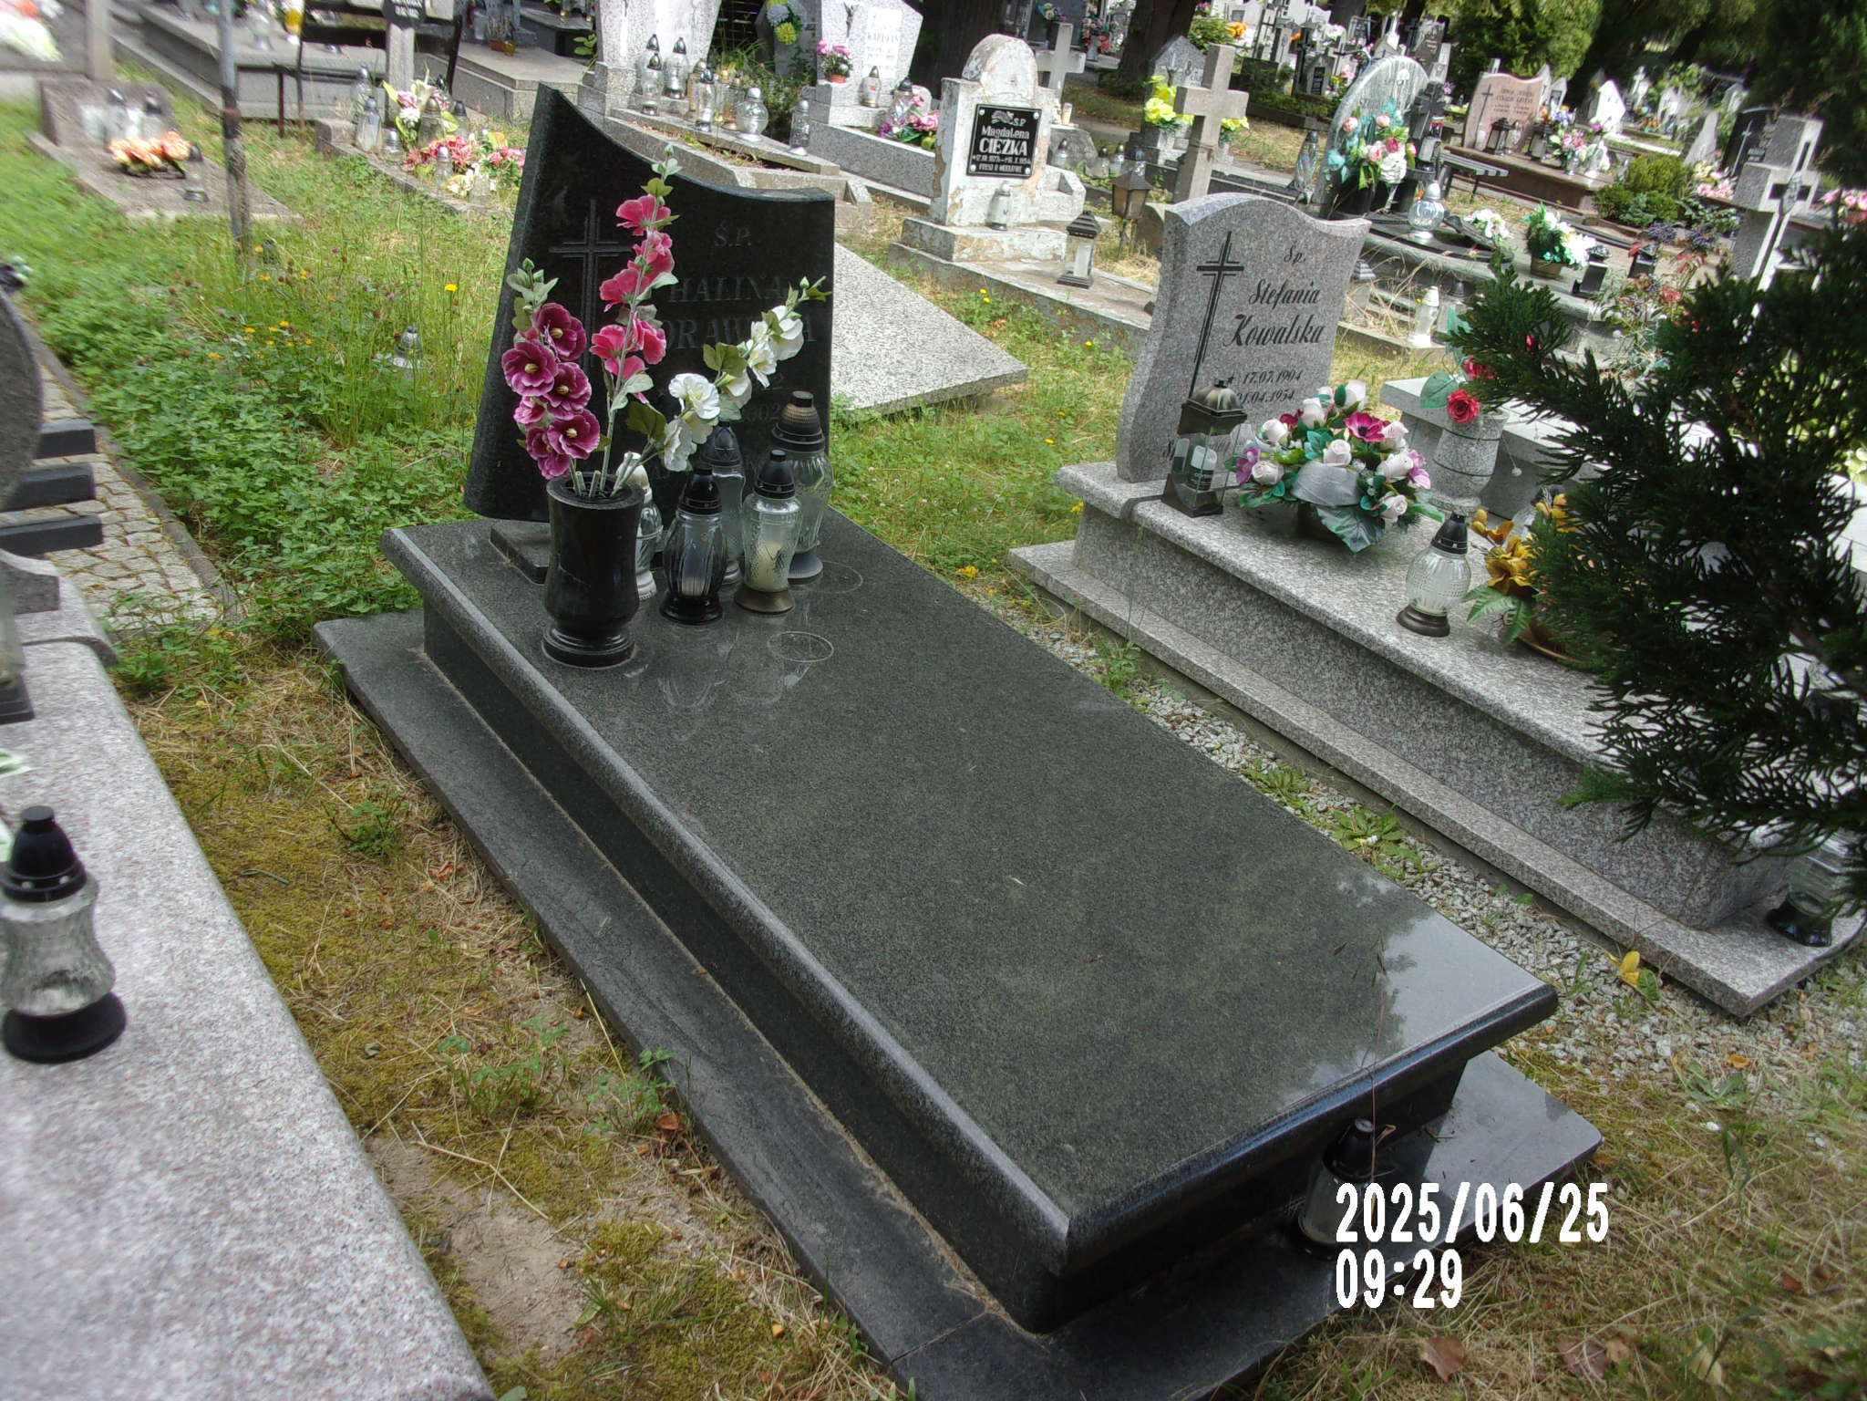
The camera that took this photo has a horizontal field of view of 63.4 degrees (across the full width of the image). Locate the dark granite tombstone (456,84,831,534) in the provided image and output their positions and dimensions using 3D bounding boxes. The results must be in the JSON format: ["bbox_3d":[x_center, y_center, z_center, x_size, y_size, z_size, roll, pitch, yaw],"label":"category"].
[{"bbox_3d":[-0.487,-0.666,2.692,0.680,0.750,0.100,-11,26,-37],"label":"dark granite tombstone"}]

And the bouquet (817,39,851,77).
[{"bbox_3d":[-0.622,-4.022,9.465,0.200,0.240,0.200,7,23,-3],"label":"bouquet"}]

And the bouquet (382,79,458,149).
[{"bbox_3d":[-2.397,-2.718,7.021,0.340,0.320,0.270,-5,30,-28],"label":"bouquet"}]

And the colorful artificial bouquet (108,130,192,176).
[{"bbox_3d":[-3.000,-2.101,5.769,0.290,0.140,0.200,-12,33,-37],"label":"colorful artificial bouquet"}]

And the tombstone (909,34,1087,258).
[{"bbox_3d":[0.318,-2.575,7.034,0.730,0.951,0.420,-12,33,-37],"label":"tombstone"}]

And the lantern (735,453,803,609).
[{"bbox_3d":[-0.263,-0.284,2.481,0.106,0.260,0.106,8,26,-4],"label":"lantern"}]

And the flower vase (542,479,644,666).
[{"bbox_3d":[-0.510,-0.194,2.273,0.148,0.262,0.148,-12,34,-36],"label":"flower vase"}]

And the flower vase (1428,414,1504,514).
[{"bbox_3d":[1.240,-0.569,3.507,0.150,0.240,0.150,-12,33,-37],"label":"flower vase"}]

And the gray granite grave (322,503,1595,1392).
[{"bbox_3d":[-0.100,0.142,2.352,1.053,0.273,2.001,-12,34,-36],"label":"gray granite grave"}]

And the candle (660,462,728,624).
[{"bbox_3d":[-0.374,-0.256,2.411,0.108,0.240,0.108,8,26,-4],"label":"candle"}]

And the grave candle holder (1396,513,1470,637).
[{"bbox_3d":[0.957,-0.245,2.845,0.125,0.218,0.125,-12,34,-36],"label":"grave candle holder"}]

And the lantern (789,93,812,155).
[{"bbox_3d":[-0.657,-2.860,7.495,0.100,0.251,0.100,8,26,-4],"label":"lantern"}]

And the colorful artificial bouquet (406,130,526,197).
[{"bbox_3d":[-1.990,-2.383,6.678,0.550,0.210,0.450,-3,26,-24],"label":"colorful artificial bouquet"}]

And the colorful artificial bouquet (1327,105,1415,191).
[{"bbox_3d":[2.467,-3.107,8.500,0.410,0.420,0.320,2,24,-15],"label":"colorful artificial bouquet"}]

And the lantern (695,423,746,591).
[{"bbox_3d":[-0.373,-0.348,2.606,0.105,0.278,0.105,-12,34,-36],"label":"lantern"}]

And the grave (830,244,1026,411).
[{"bbox_3d":[-0.511,-1.445,5.580,0.980,0.120,1.480,-23,51,-41],"label":"grave"}]

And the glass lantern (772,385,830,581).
[{"bbox_3d":[-0.243,-0.383,2.667,0.140,0.325,0.140,-12,34,-36],"label":"glass lantern"}]

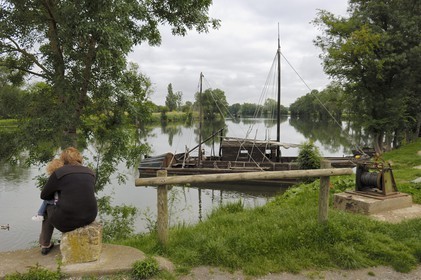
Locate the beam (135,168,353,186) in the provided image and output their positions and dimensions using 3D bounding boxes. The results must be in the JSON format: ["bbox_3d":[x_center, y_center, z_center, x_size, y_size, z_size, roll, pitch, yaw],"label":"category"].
[{"bbox_3d":[0.595,0.462,3.983,3.016,0.100,0.100,0,5,-19],"label":"beam"}]

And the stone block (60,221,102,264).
[{"bbox_3d":[-1.368,1.082,3.435,0.380,0.350,0.360,-1,5,-13],"label":"stone block"}]

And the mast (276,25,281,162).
[{"bbox_3d":[3.605,-2.308,16.667,0.150,7.492,0.150,0,5,6],"label":"mast"}]

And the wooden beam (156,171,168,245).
[{"bbox_3d":[-0.558,0.793,3.712,0.120,0.890,0.120,-2,5,-19],"label":"wooden beam"}]

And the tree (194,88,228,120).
[{"bbox_3d":[0.536,-19.017,169.009,17.500,17.200,16.500,0,5,0],"label":"tree"}]

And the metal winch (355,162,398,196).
[{"bbox_3d":[2.903,0.653,5.525,0.480,0.510,0.480,-3,6,-35],"label":"metal winch"}]

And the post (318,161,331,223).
[{"bbox_3d":[1.619,0.730,4.472,0.120,0.890,0.120,-2,5,-19],"label":"post"}]

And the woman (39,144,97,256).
[{"bbox_3d":[-1.560,0.663,3.526,0.480,1.170,0.640,-4,6,-43],"label":"woman"}]

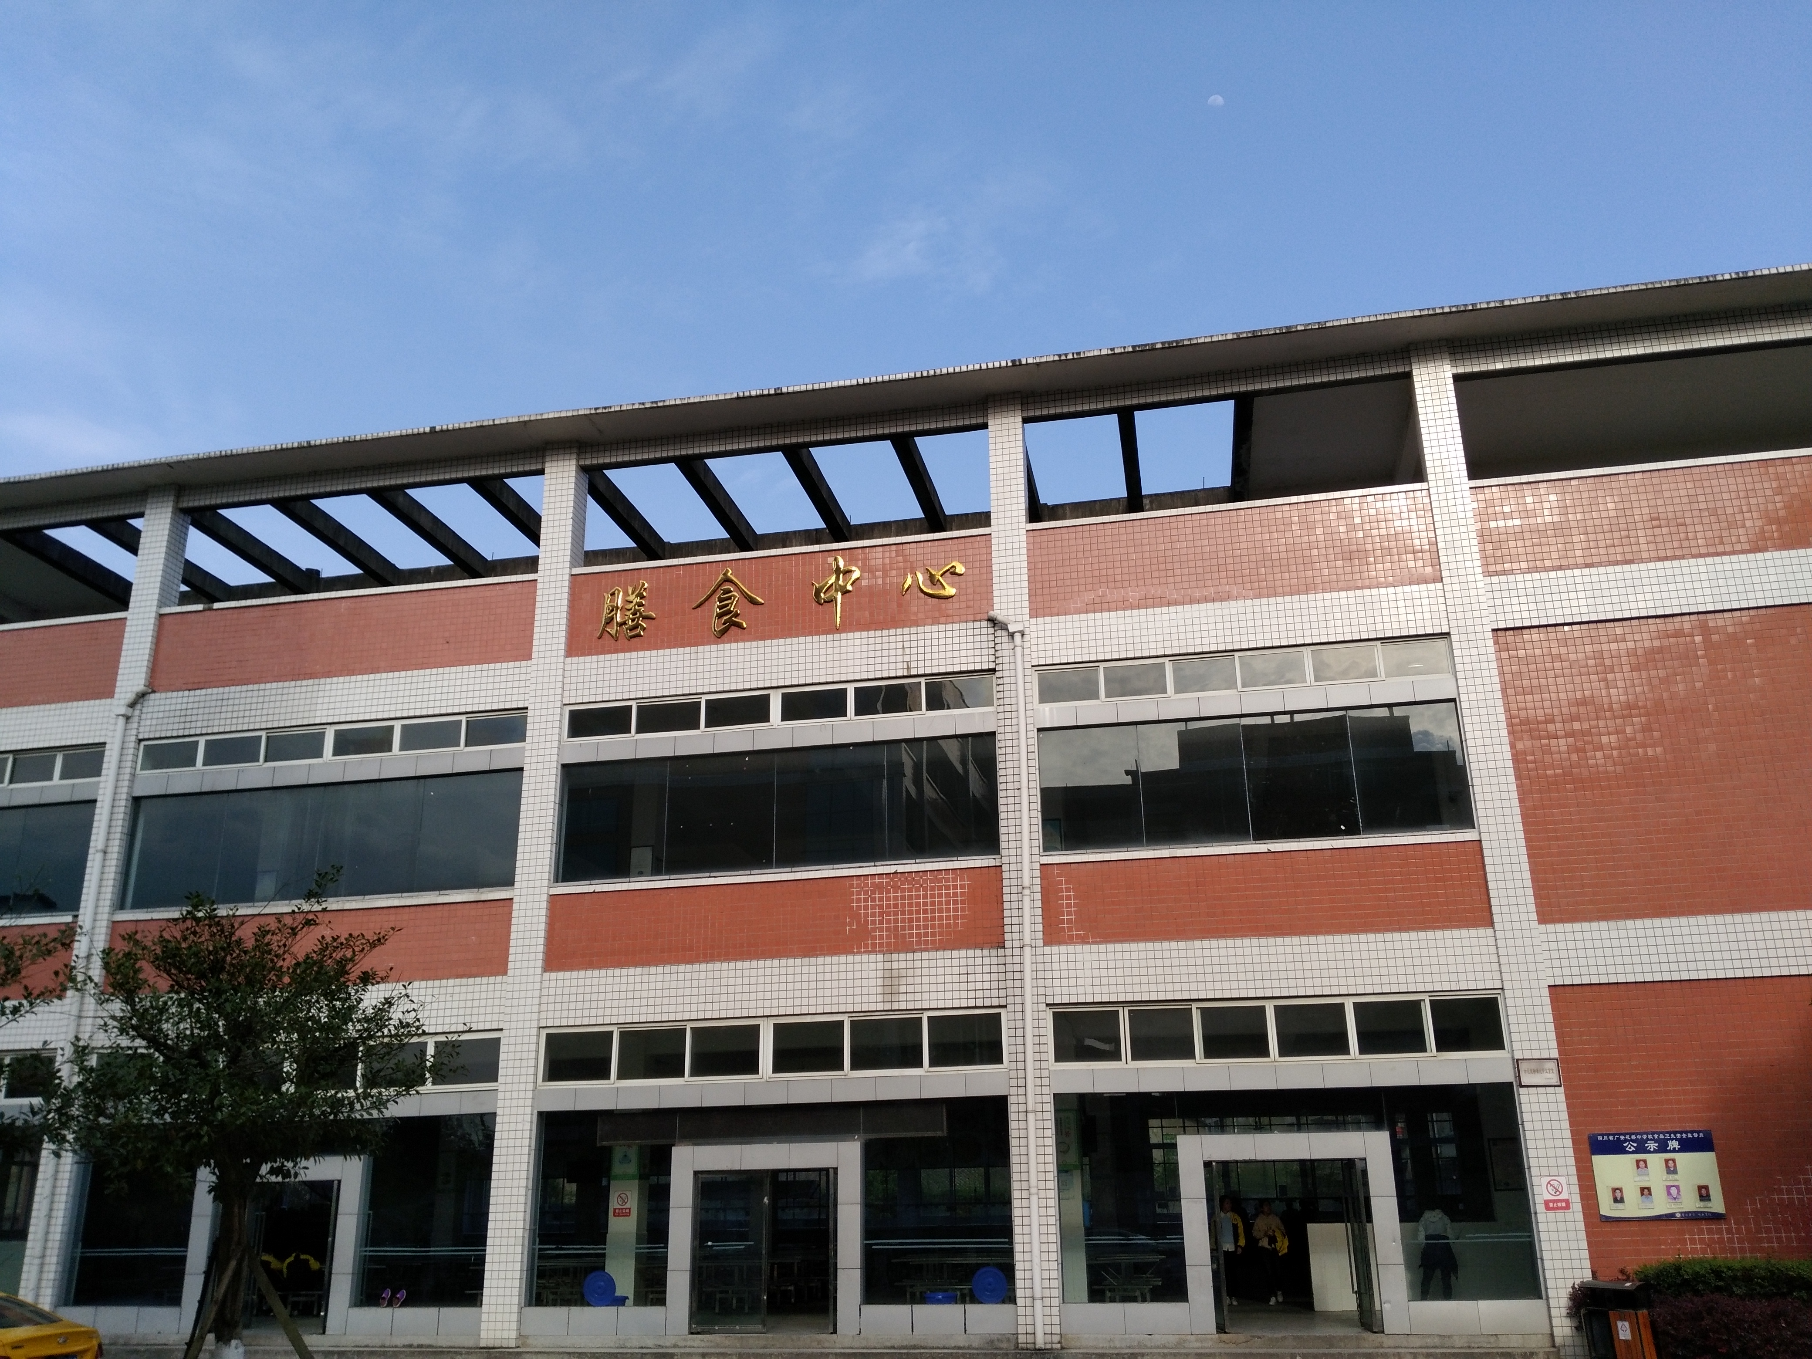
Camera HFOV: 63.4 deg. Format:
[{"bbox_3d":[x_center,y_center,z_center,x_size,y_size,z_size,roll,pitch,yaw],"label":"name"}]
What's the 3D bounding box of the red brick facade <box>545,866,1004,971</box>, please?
[{"bbox_3d":[-1.995,3.490,21.323,6.840,1.158,0.200,-5,-19,11],"label":"red brick facade"}]

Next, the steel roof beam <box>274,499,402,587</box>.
[{"bbox_3d":[-10.504,-2.576,27.298,0.250,0.360,3.675,-5,-19,11],"label":"steel roof beam"}]

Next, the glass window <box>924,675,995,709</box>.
[{"bbox_3d":[0.815,0.199,22.246,1.040,0.480,0.100,-5,-19,10],"label":"glass window"}]

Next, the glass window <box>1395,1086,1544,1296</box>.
[{"bbox_3d":[7.176,6.573,18.859,1.498,2.612,0.100,-5,-19,11],"label":"glass window"}]

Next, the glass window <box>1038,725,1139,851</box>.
[{"bbox_3d":[2.660,1.589,21.461,1.365,1.809,0.083,-5,-19,10],"label":"glass window"}]

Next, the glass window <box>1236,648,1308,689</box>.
[{"bbox_3d":[5.244,-0.152,21.022,0.902,0.497,0.080,-5,-19,11],"label":"glass window"}]

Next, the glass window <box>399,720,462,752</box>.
[{"bbox_3d":[-7.702,0.914,23.764,1.060,0.480,0.100,-5,-19,10],"label":"glass window"}]

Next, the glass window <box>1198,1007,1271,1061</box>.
[{"bbox_3d":[4.433,4.772,19.805,0.898,0.680,0.100,-5,-19,11],"label":"glass window"}]

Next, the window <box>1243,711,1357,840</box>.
[{"bbox_3d":[5.583,1.369,20.782,1.447,1.728,0.080,-5,-19,10],"label":"window"}]

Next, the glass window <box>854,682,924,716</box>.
[{"bbox_3d":[-0.262,0.301,22.282,1.029,0.439,0.080,-5,-19,10],"label":"glass window"}]

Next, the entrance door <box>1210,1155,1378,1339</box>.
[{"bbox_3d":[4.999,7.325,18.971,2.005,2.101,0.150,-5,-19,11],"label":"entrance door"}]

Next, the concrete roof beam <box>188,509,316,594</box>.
[{"bbox_3d":[-12.602,-2.541,27.982,0.275,0.400,3.750,-5,-19,10],"label":"concrete roof beam"}]

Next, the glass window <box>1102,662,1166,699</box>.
[{"bbox_3d":[3.367,0.011,21.609,0.919,0.498,0.080,-5,-19,10],"label":"glass window"}]

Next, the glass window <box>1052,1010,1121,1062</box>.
[{"bbox_3d":[2.480,4.911,20.179,0.935,0.673,0.100,-5,-19,11],"label":"glass window"}]

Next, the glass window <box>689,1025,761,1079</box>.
[{"bbox_3d":[-2.597,5.308,20.936,1.014,0.710,0.080,-5,-19,11],"label":"glass window"}]

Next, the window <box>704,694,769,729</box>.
[{"bbox_3d":[-2.619,0.504,22.852,1.060,0.480,0.100,-5,-19,10],"label":"window"}]

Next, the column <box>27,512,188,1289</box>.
[{"bbox_3d":[-13.135,3.349,24.239,0.570,13.944,0.520,-5,-19,11],"label":"column"}]

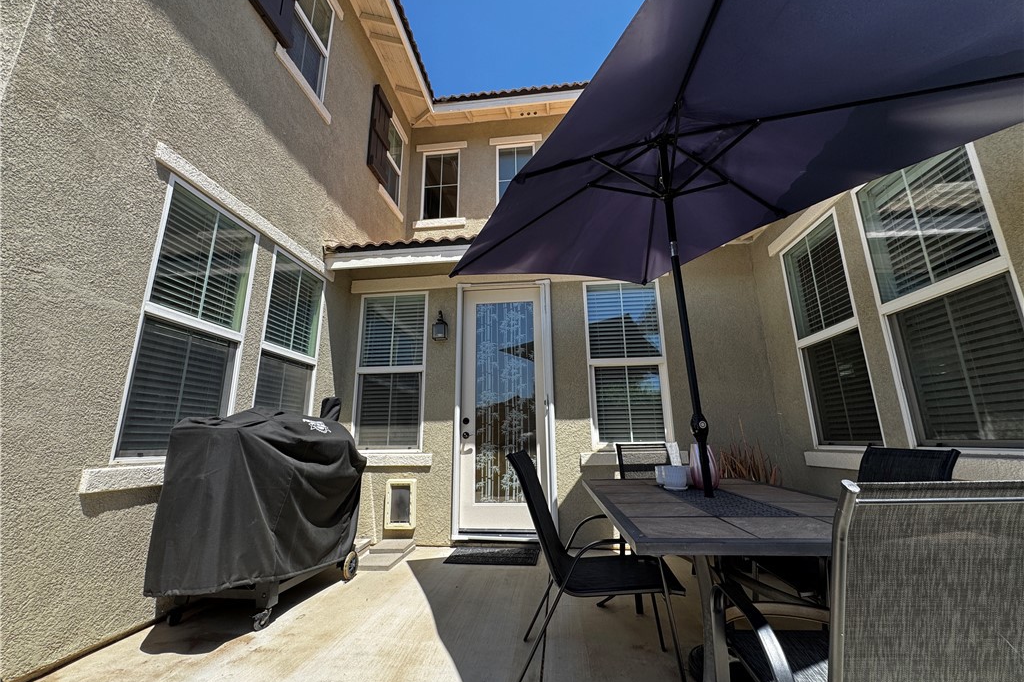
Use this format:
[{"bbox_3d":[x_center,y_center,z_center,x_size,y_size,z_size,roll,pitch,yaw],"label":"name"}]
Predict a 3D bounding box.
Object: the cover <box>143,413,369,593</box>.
[{"bbox_3d":[-1.557,0.988,2.860,0.670,1.020,1.220,-2,-14,6],"label":"cover"}]

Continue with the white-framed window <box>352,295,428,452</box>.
[{"bbox_3d":[-1.263,0.305,4.344,0.745,1.680,0.070,-2,-14,6],"label":"white-framed window"}]

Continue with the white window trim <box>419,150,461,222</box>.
[{"bbox_3d":[-1.157,-2.548,6.733,0.630,1.240,0.100,-2,-14,6],"label":"white window trim"}]

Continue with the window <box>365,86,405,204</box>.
[{"bbox_3d":[-1.727,-2.647,5.805,0.090,1.180,1.000,-2,-14,6],"label":"window"}]

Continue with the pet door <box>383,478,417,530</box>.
[{"bbox_3d":[-1.081,1.580,4.025,0.310,0.465,0.060,-2,-14,6],"label":"pet door"}]

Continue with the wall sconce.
[{"bbox_3d":[-0.748,-0.158,4.331,0.150,0.330,0.190,-2,-14,6],"label":"wall sconce"}]

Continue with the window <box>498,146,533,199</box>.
[{"bbox_3d":[0.075,-2.589,6.618,0.620,1.210,0.100,-2,-14,6],"label":"window"}]

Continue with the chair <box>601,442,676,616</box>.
[{"bbox_3d":[1.018,1.176,2.801,0.530,0.930,0.700,-2,-14,6],"label":"chair"}]

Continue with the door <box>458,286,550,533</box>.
[{"bbox_3d":[-0.081,0.594,4.200,0.970,2.500,0.100,-2,-14,6],"label":"door"}]

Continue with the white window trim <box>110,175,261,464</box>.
[{"bbox_3d":[-2.001,-0.104,2.661,0.060,1.680,0.757,-2,-14,6],"label":"white window trim"}]

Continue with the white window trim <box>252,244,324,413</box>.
[{"bbox_3d":[-1.894,0.117,3.563,0.060,1.680,0.752,-2,-14,6],"label":"white window trim"}]

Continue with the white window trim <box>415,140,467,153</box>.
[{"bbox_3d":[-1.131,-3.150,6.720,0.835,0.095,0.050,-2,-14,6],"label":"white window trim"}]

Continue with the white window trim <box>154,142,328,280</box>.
[{"bbox_3d":[-1.939,-0.880,3.315,0.045,0.097,1.940,-2,-14,6],"label":"white window trim"}]

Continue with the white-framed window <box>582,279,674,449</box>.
[{"bbox_3d":[1.126,0.210,4.085,0.750,1.680,0.070,-2,-14,6],"label":"white-framed window"}]

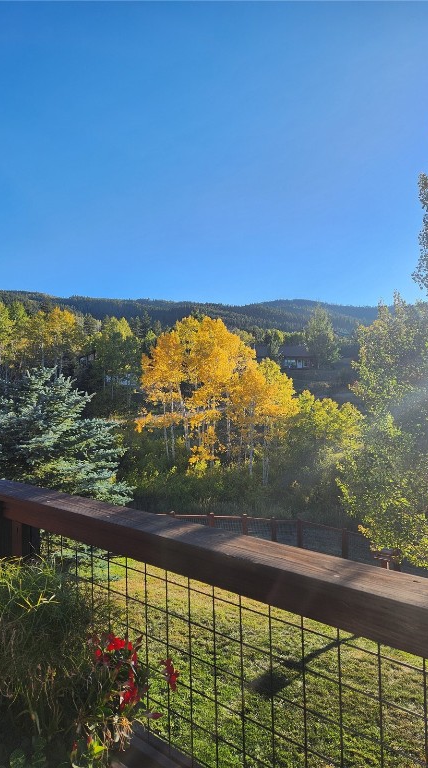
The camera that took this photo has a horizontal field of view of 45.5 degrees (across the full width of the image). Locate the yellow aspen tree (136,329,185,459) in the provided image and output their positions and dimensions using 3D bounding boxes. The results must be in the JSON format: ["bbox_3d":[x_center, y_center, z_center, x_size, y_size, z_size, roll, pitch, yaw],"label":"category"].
[{"bbox_3d":[-3.512,0.755,33.500,3.200,8.800,3.200,-1,-1,0],"label":"yellow aspen tree"}]

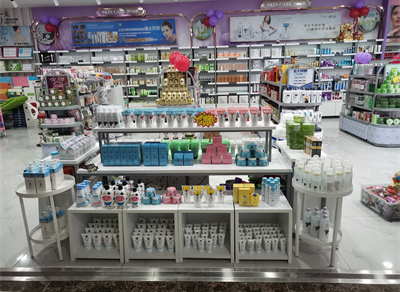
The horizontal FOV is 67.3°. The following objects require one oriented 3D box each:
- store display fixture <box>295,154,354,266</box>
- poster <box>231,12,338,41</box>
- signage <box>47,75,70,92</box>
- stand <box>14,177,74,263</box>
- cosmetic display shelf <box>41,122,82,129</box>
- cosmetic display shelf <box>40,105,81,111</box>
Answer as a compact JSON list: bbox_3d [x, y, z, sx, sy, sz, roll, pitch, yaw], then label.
[{"bbox_3d":[0.870,0.457,2.186,0.399,0.706,0.399,-1,14,3],"label":"store display fixture"},{"bbox_3d":[2.543,-3.524,8.943,3.240,0.690,0.060,-1,13,3],"label":"poster"},{"bbox_3d":[-2.173,-0.944,4.612,0.327,0.271,0.027,-1,14,3],"label":"signage"},{"bbox_3d":[-1.152,0.554,2.327,0.402,0.557,0.402,-1,14,3],"label":"stand"},{"bbox_3d":[-2.345,-0.365,5.137,0.710,0.060,0.320,-2,13,-3],"label":"cosmetic display shelf"},{"bbox_3d":[-2.361,-0.647,5.123,0.660,0.060,0.320,-2,13,-3],"label":"cosmetic display shelf"}]

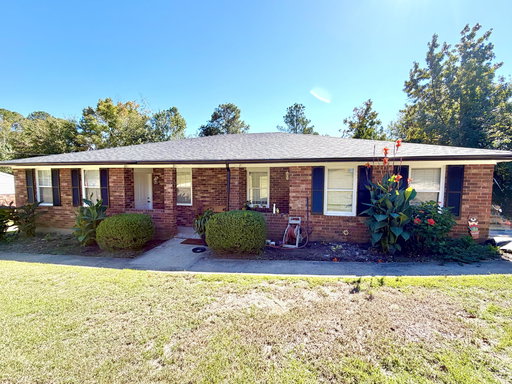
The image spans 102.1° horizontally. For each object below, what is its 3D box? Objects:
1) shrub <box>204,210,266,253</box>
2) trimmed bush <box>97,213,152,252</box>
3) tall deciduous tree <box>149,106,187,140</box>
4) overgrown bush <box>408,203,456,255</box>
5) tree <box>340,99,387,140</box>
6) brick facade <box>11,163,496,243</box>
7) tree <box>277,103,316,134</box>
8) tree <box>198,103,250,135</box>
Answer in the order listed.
[{"bbox_3d":[-0.583,1.025,5.841,1.650,1.000,1.150,1,4,11],"label":"shrub"},{"bbox_3d":[-4.049,1.115,6.599,1.650,0.950,1.250,1,4,11],"label":"trimmed bush"},{"bbox_3d":[-11.236,-5.096,25.696,5.000,10.800,5.000,1,4,11],"label":"tall deciduous tree"},{"bbox_3d":[4.255,0.787,5.121,1.020,1.160,0.950,1,4,11],"label":"overgrown bush"},{"bbox_3d":[12.977,-5.322,24.677,5.400,11.400,5.200,1,4,11],"label":"tree"},{"bbox_3d":[-1.766,0.290,7.250,16.130,2.360,0.900,1,4,11],"label":"brick facade"},{"bbox_3d":[5.867,-6.486,29.605,5.800,13.000,5.600,1,4,11],"label":"tree"},{"bbox_3d":[-4.259,-5.990,27.636,7.000,12.300,6.600,1,4,11],"label":"tree"}]

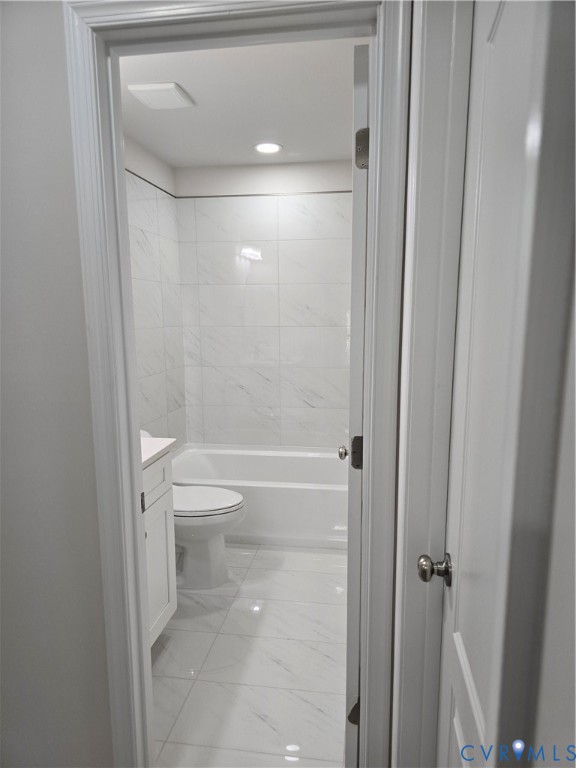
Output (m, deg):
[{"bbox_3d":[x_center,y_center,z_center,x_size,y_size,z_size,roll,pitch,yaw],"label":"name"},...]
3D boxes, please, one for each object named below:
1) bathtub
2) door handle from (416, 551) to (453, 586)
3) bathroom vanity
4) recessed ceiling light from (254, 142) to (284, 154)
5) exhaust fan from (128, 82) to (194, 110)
[{"bbox_3d":[-0.095,0.757,3.493,1.517,0.416,0.740,1,8,8],"label":"bathtub"},{"bbox_3d":[0.302,0.379,1.043,0.066,0.068,0.068,1,8,8],"label":"door handle"},{"bbox_3d":[-0.811,0.741,1.974,0.549,0.899,0.760,1,8,8],"label":"bathroom vanity"},{"bbox_3d":[-0.121,-1.469,3.195,0.174,0.018,0.174,1,8,8],"label":"recessed ceiling light"},{"bbox_3d":[-0.590,-1.343,2.397,0.224,0.029,0.245,1,8,8],"label":"exhaust fan"}]

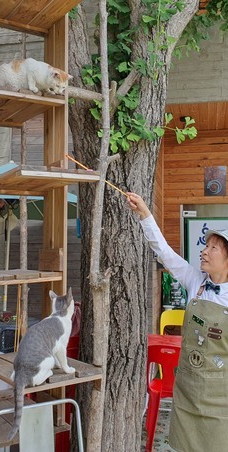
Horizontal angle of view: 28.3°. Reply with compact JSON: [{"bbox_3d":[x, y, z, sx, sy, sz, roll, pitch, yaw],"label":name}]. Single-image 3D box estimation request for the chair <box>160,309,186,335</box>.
[{"bbox_3d":[0.782,1.474,5.467,0.460,0.810,0.510,0,-5,9],"label":"chair"}]

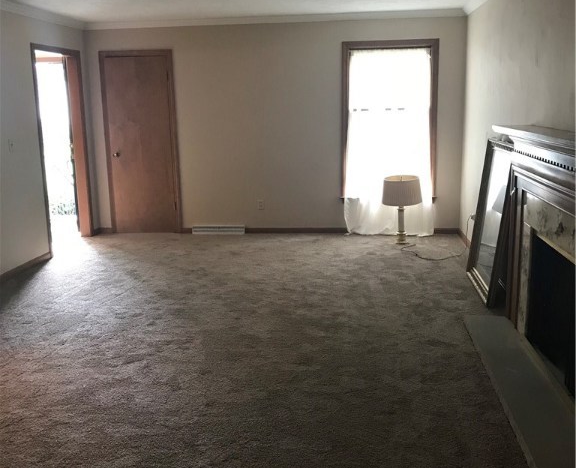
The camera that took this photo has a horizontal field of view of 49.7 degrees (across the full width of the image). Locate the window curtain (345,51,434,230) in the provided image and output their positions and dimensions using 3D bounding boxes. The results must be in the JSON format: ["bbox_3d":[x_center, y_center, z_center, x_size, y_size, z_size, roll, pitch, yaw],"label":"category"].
[{"bbox_3d":[1.126,-0.988,6.843,0.994,2.050,0.100,0,12,7],"label":"window curtain"}]

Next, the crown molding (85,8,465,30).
[{"bbox_3d":[-0.228,-2.323,6.725,4.245,0.090,0.080,0,12,7],"label":"crown molding"}]

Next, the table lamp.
[{"bbox_3d":[1.208,-0.256,6.599,0.420,0.723,0.420,0,12,7],"label":"table lamp"}]

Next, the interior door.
[{"bbox_3d":[-1.703,-1.040,7.235,0.840,2.089,0.080,0,12,7],"label":"interior door"}]

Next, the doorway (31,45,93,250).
[{"bbox_3d":[-2.433,-0.900,6.659,0.150,2.103,1.013,0,12,7],"label":"doorway"}]

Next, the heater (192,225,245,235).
[{"bbox_3d":[-0.814,-0.050,7.314,0.638,0.096,0.060,0,12,7],"label":"heater"}]

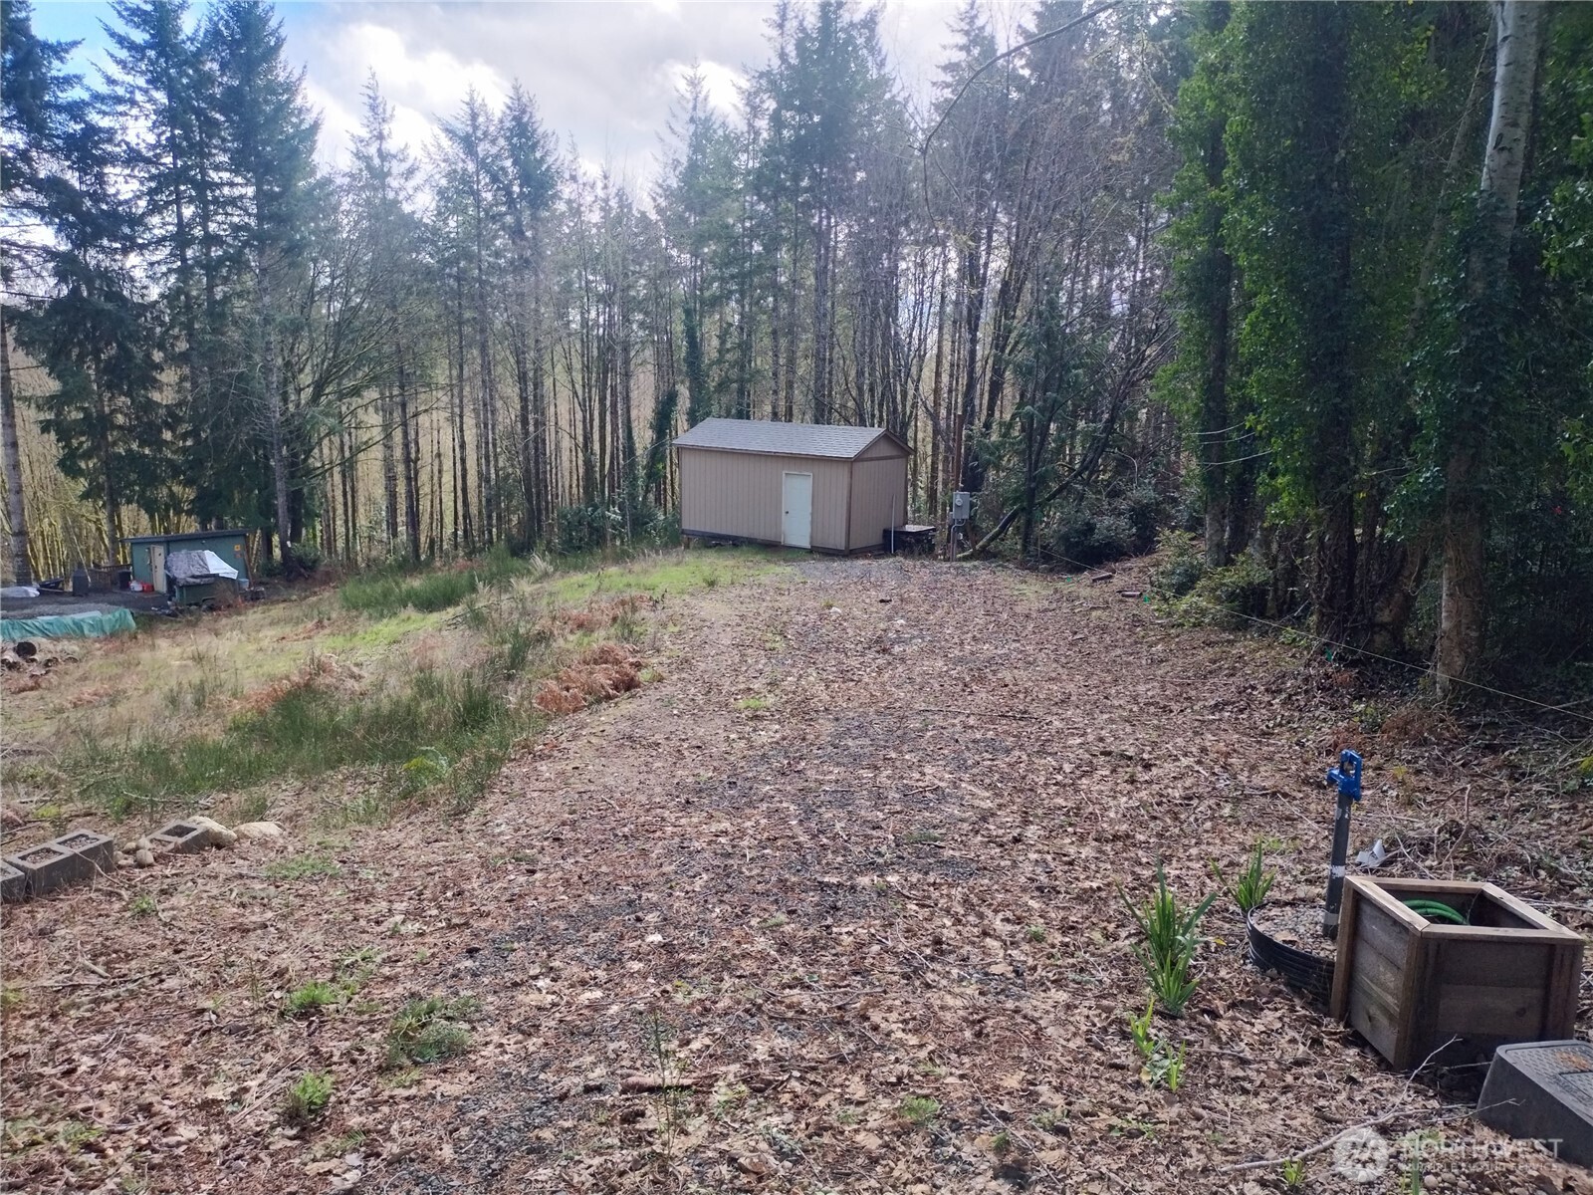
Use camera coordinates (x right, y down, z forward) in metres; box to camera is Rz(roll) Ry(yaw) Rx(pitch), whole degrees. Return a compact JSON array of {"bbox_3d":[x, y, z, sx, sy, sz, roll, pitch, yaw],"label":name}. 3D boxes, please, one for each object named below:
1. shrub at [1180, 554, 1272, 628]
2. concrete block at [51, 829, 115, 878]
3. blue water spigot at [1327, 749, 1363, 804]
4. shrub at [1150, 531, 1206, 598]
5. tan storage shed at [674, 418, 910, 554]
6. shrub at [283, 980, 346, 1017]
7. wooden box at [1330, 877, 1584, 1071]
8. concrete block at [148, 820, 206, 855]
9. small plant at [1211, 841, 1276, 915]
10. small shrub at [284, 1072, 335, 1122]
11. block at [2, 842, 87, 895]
[{"bbox_3d":[5.071,-0.112,13.487,1.020,0.720,0.850,5,11,21],"label":"shrub"},{"bbox_3d":[-3.343,1.224,5.359,0.190,0.176,0.210,11,12,18],"label":"concrete block"},{"bbox_3d":[1.819,0.592,3.813,0.060,0.160,0.145,-3,11,-20],"label":"blue water spigot"},{"bbox_3d":[5.651,-0.501,16.945,0.760,0.850,0.700,4,11,18],"label":"shrub"},{"bbox_3d":[-0.130,-3.465,34.421,6.420,3.420,3.320,8,13,35],"label":"tan storage shed"},{"bbox_3d":[-1.641,1.344,3.909,0.170,0.080,0.140,-4,11,-24],"label":"shrub"},{"bbox_3d":[1.919,1.117,3.380,0.446,0.431,0.436,2,6,0],"label":"wooden box"},{"bbox_3d":[-3.299,1.343,6.051,0.185,0.180,0.380,12,10,7],"label":"concrete block"},{"bbox_3d":[1.792,1.106,4.568,0.225,0.250,0.180,5,11,22],"label":"small plant"},{"bbox_3d":[-1.375,1.389,3.240,0.115,0.095,0.110,-4,12,-24],"label":"small shrub"},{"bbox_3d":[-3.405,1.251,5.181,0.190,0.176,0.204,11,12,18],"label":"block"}]

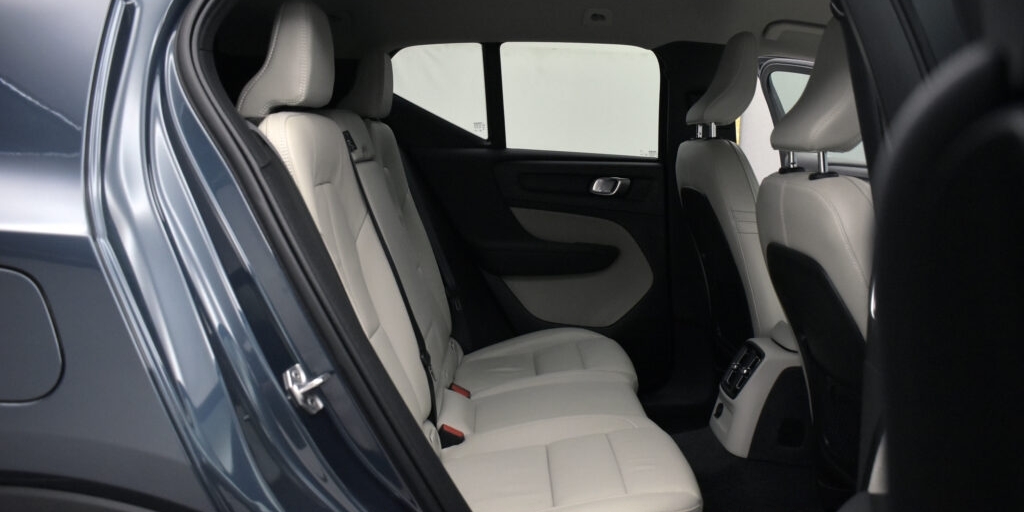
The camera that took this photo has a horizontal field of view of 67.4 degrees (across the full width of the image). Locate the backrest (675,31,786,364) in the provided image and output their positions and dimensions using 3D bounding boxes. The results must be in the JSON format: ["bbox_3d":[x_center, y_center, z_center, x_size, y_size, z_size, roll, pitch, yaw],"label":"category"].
[{"bbox_3d":[0.670,-0.153,2.175,0.360,0.930,0.510,0,8,0],"label":"backrest"}]

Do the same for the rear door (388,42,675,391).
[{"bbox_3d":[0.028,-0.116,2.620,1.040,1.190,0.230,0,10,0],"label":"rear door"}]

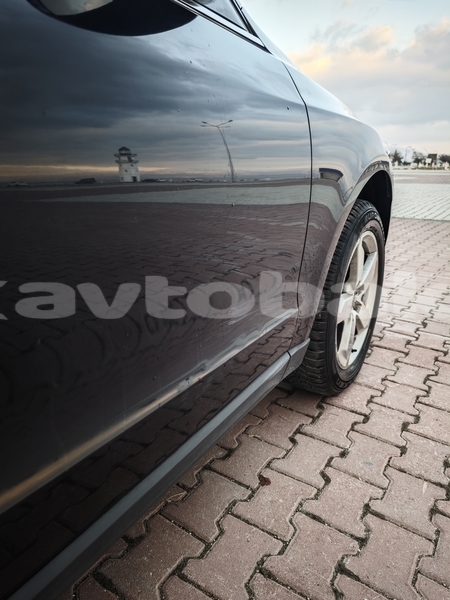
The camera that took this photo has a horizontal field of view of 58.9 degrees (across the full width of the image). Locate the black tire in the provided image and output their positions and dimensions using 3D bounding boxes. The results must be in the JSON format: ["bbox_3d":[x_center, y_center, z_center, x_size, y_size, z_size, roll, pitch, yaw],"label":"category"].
[{"bbox_3d":[0.402,-0.012,1.511,0.235,0.728,0.730,11,22,32],"label":"black tire"}]

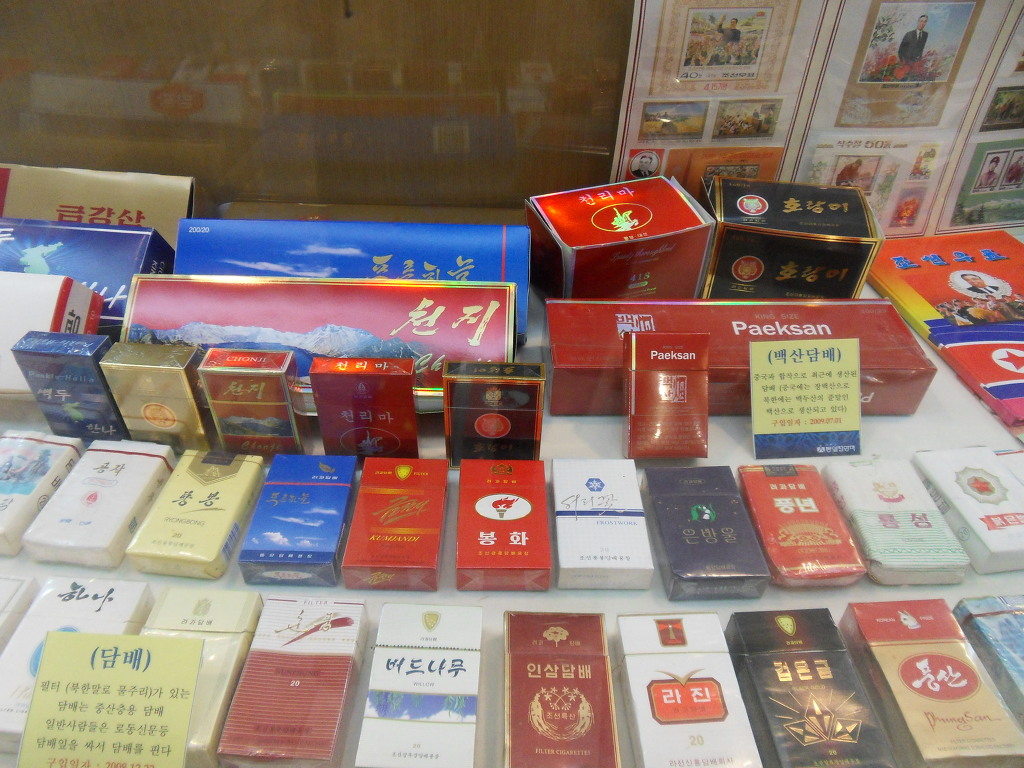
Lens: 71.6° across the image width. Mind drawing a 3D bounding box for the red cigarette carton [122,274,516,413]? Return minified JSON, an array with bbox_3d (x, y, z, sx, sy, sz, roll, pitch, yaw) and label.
[{"bbox_3d":[-0.139,-0.028,0.533,0.282,0.046,0.089,1,71,-1],"label":"red cigarette carton"}]

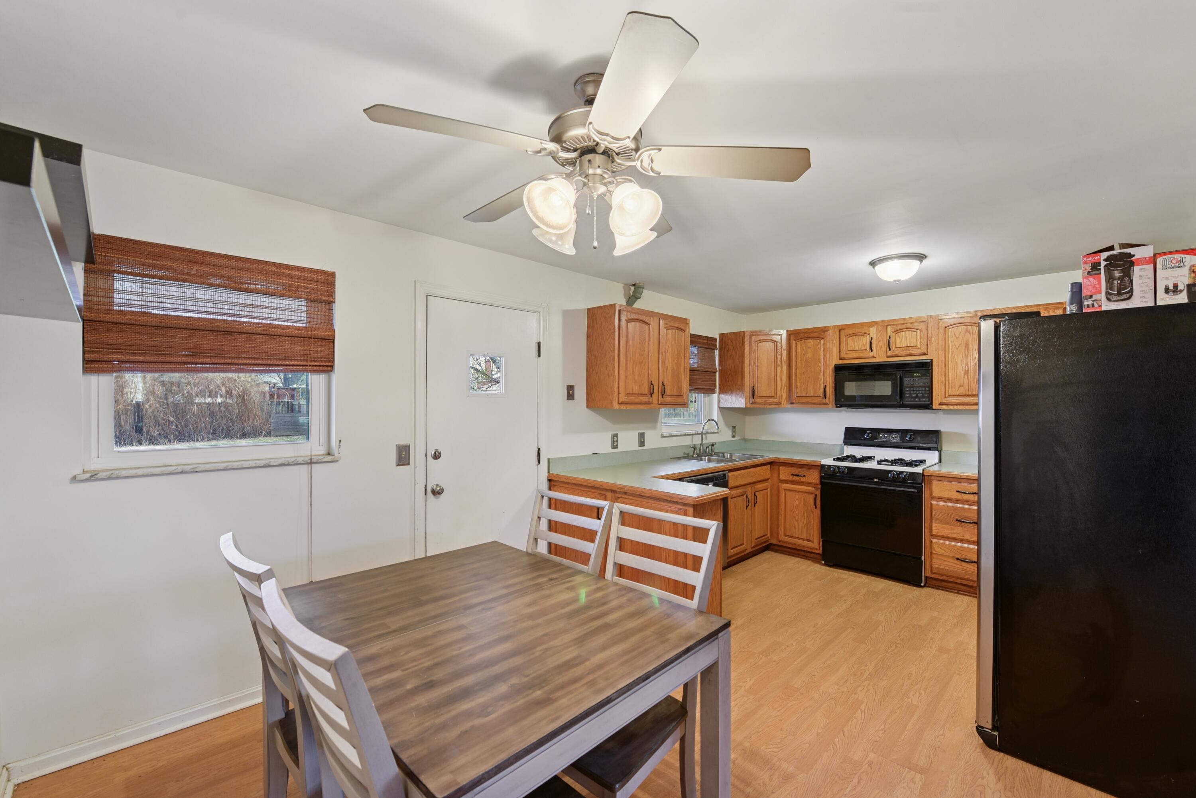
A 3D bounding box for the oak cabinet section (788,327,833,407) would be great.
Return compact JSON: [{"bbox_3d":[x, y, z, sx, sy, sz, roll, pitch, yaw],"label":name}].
[{"bbox_3d":[2.161,-0.296,4.620,0.330,0.770,0.427,1,0,-43],"label":"oak cabinet section"}]

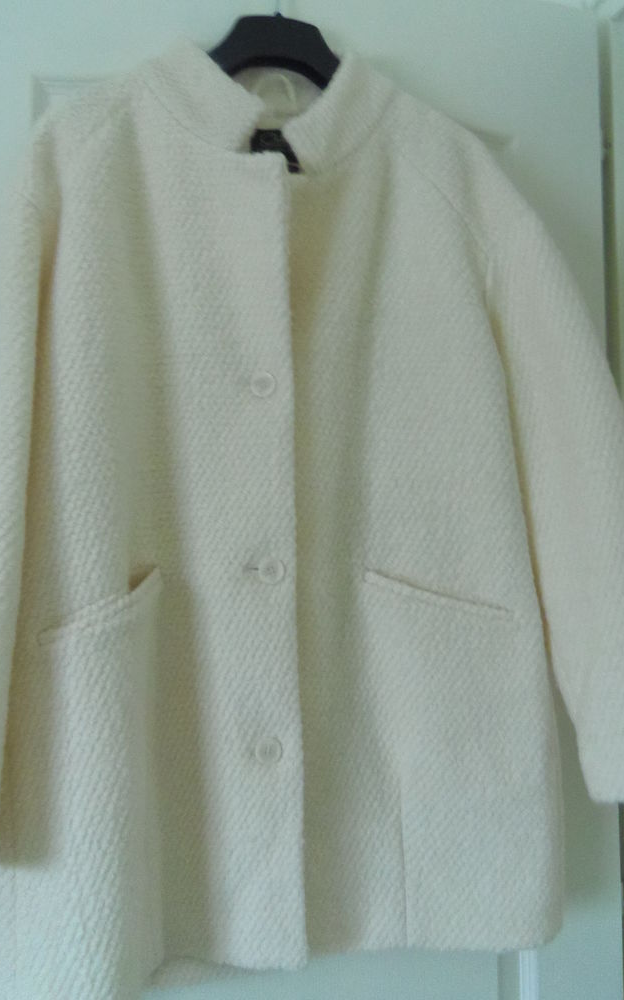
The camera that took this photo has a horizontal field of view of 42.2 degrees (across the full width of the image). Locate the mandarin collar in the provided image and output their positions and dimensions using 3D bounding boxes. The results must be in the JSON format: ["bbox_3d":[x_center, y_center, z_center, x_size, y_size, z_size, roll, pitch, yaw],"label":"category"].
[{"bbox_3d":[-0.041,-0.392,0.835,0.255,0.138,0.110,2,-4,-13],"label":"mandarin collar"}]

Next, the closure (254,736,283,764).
[{"bbox_3d":[-0.041,0.238,0.767,0.025,0.025,0.004,2,-4,-13],"label":"closure"}]

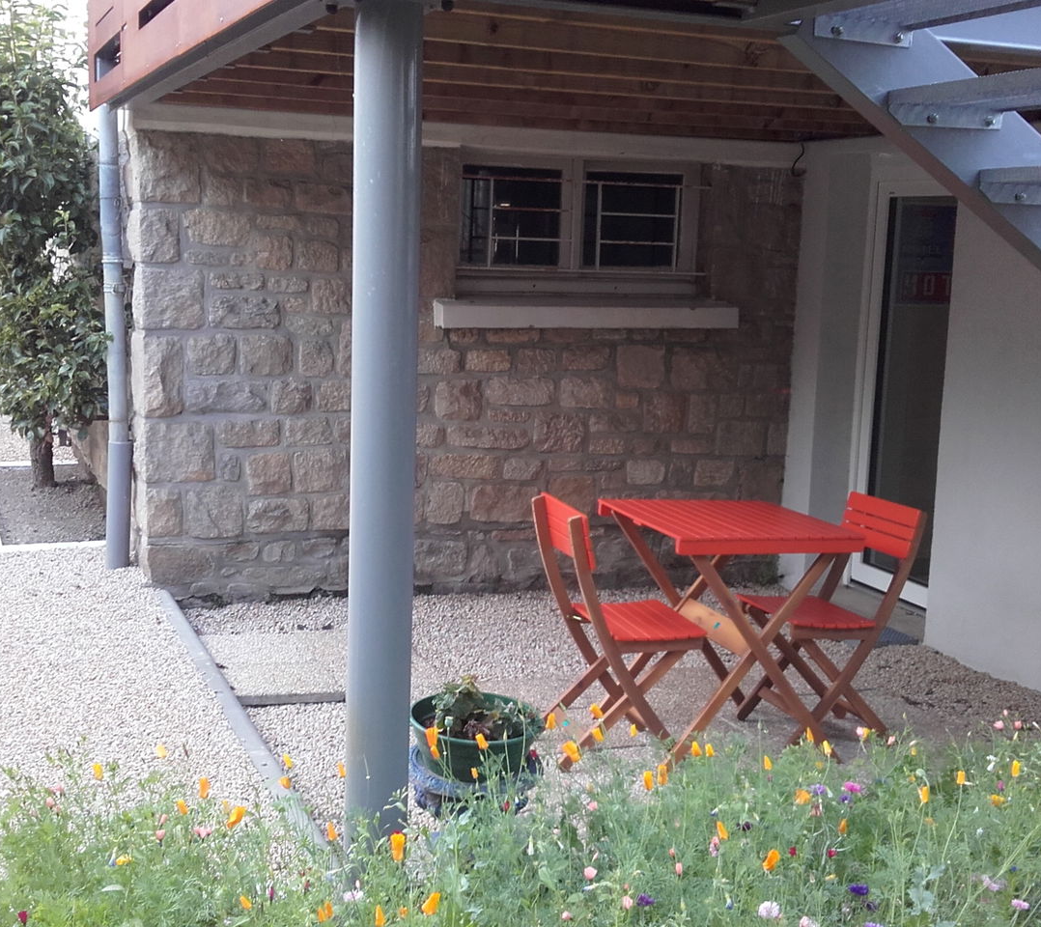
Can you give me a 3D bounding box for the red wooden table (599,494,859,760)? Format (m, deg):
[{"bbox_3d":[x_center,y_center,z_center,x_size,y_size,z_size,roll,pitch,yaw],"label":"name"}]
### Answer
[{"bbox_3d":[0.669,0.556,4.341,0.650,0.760,0.650,0,9,-17],"label":"red wooden table"}]

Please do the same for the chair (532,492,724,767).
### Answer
[{"bbox_3d":[0.317,0.534,4.222,0.475,0.812,0.421,0,9,-17],"label":"chair"}]

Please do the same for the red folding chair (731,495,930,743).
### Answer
[{"bbox_3d":[1.044,0.525,4.467,0.475,0.812,0.421,0,9,-17],"label":"red folding chair"}]

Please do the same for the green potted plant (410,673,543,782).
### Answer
[{"bbox_3d":[-0.122,0.725,3.630,0.375,0.260,0.375,2,9,-2],"label":"green potted plant"}]

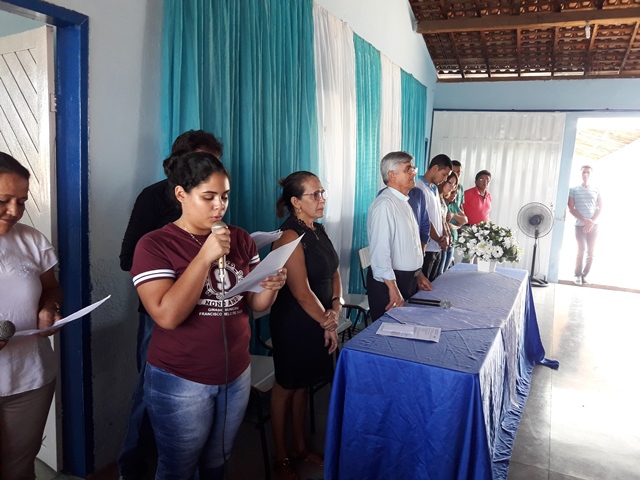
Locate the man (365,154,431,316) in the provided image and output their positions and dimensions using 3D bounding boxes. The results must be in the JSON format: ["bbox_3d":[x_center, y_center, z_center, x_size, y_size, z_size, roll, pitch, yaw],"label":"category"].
[{"bbox_3d":[0.491,0.267,3.291,0.400,1.625,0.550,7,8,27],"label":"man"}]

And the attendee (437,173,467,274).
[{"bbox_3d":[1.169,0.130,4.900,0.330,1.548,0.460,8,9,33],"label":"attendee"}]

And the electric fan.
[{"bbox_3d":[3.189,0.056,7.609,0.490,1.199,0.420,8,9,34],"label":"electric fan"}]

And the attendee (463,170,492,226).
[{"bbox_3d":[1.860,-0.041,6.333,0.500,1.586,0.320,1,8,-14],"label":"attendee"}]

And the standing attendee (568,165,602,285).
[{"bbox_3d":[3.927,-0.212,7.711,0.520,1.779,0.320,6,8,24],"label":"standing attendee"}]

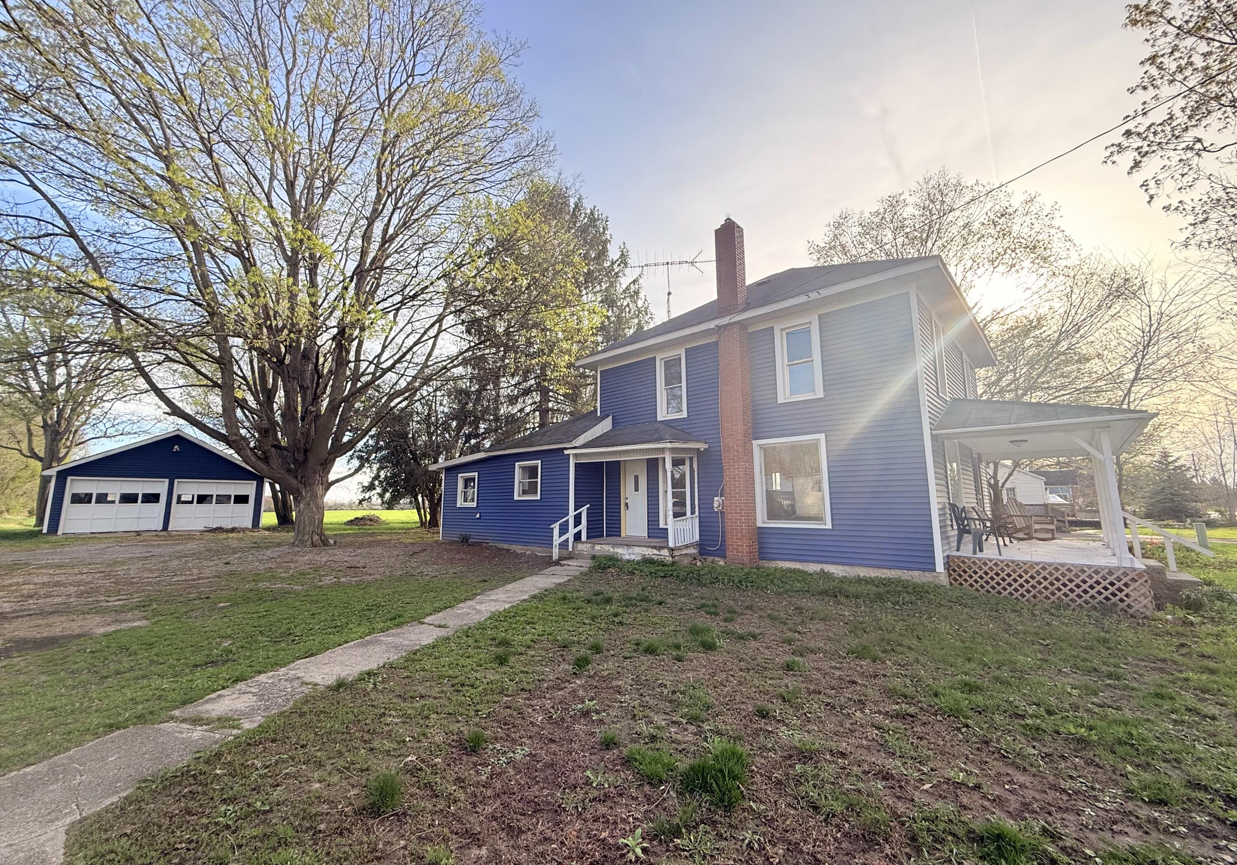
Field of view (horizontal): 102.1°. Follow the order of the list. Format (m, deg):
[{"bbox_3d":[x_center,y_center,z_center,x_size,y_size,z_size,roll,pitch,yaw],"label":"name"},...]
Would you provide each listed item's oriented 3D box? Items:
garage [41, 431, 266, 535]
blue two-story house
[{"bbox_3d":[-21.406,2.371,23.730,7.251,4.328,7.200,8,-12,-43],"label":"garage"},{"bbox_3d":[3.340,-0.464,15.623,17.250,8.350,10.250,-8,-12,41],"label":"blue two-story house"}]

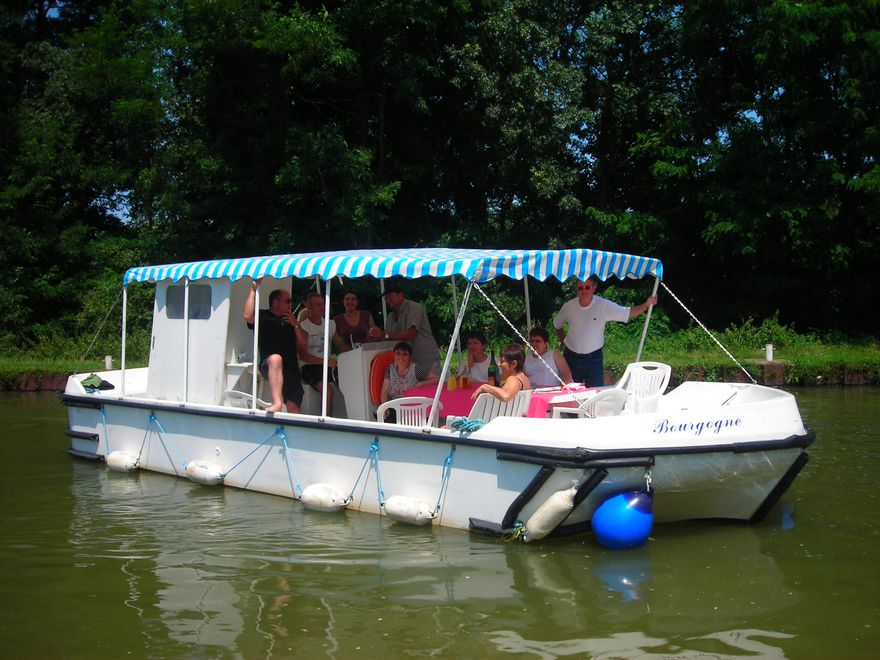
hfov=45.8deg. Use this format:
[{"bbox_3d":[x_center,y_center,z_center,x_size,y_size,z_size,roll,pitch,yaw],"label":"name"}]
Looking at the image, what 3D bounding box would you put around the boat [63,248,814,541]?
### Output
[{"bbox_3d":[-0.251,0.390,10.315,7.913,2.316,3.078,2,4,39],"label":"boat"}]

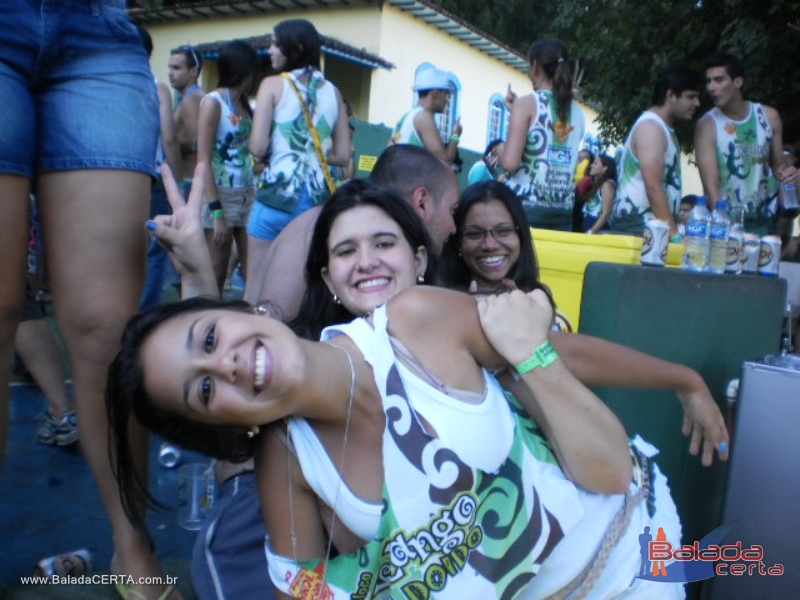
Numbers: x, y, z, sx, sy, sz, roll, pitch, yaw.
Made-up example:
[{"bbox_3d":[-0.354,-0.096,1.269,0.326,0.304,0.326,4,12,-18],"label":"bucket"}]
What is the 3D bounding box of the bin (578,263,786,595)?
[{"bbox_3d":[0.830,0.330,2.624,0.550,0.860,0.540,6,4,12],"label":"bin"}]

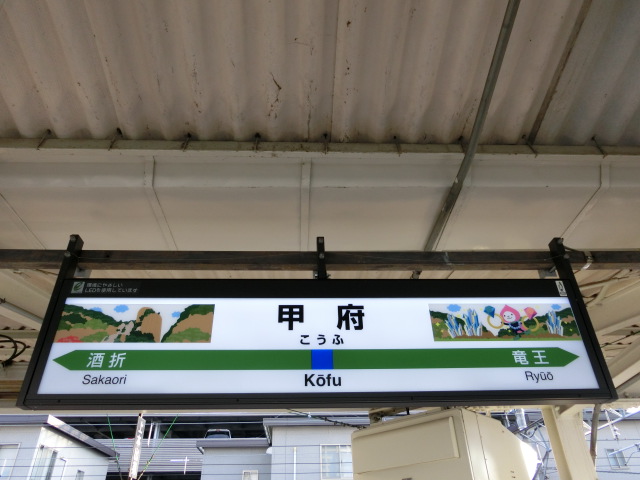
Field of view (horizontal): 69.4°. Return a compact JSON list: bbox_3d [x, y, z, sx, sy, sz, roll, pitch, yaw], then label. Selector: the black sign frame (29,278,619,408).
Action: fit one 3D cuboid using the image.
[{"bbox_3d":[0.011,0.370,1.733,2.050,0.482,0.070,0,-33,-2],"label":"black sign frame"}]

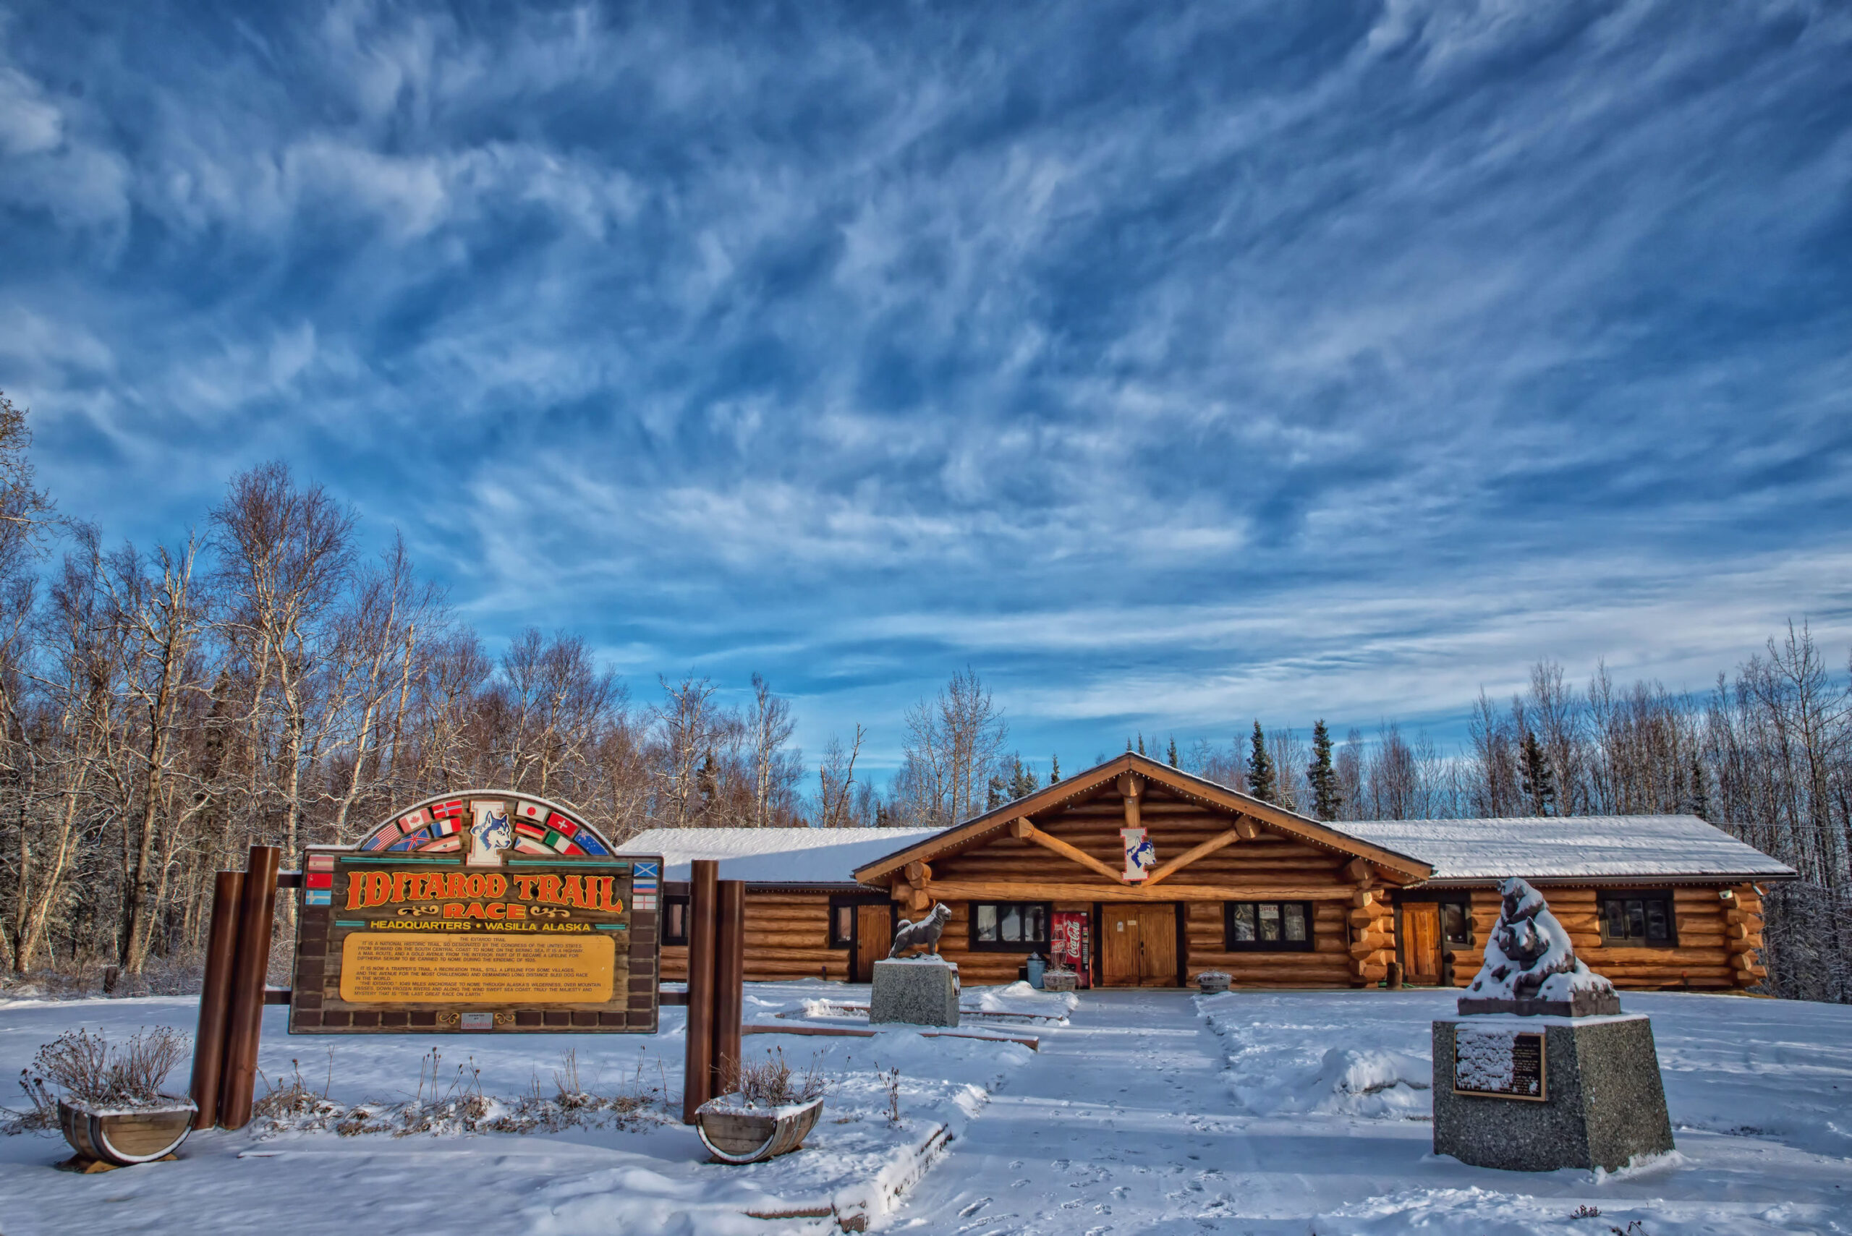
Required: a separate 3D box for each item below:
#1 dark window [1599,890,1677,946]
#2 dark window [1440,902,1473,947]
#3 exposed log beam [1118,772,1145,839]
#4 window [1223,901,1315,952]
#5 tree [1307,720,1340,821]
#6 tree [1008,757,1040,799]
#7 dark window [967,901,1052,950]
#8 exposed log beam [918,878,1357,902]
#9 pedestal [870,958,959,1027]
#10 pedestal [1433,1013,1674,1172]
[{"bbox_3d":[17.186,7.253,29.863,1.630,1.275,0.150,-2,-12,12],"label":"dark window"},{"bbox_3d":[13.177,7.602,30.694,0.740,1.107,0.150,-2,-12,12],"label":"dark window"},{"bbox_3d":[5.123,4.676,30.792,0.620,1.607,0.500,-2,-12,12],"label":"exposed log beam"},{"bbox_3d":[8.442,7.593,30.456,2.130,1.187,0.150,-2,-12,12],"label":"window"},{"bbox_3d":[19.406,10.424,59.223,2.200,11.167,2.200,0,-14,0],"label":"tree"},{"bbox_3d":[4.694,11.393,60.015,2.200,9.663,2.200,0,-14,0],"label":"tree"},{"bbox_3d":[2.144,7.866,31.546,2.111,1.273,0.150,-2,-14,9],"label":"dark window"},{"bbox_3d":[5.151,6.878,31.089,11.606,0.450,0.450,-2,-14,9],"label":"exposed log beam"},{"bbox_3d":[-0.168,5.386,17.800,1.112,0.870,0.750,-3,-13,17],"label":"pedestal"},{"bbox_3d":[4.415,3.327,8.787,1.115,0.890,1.115,10,-17,-35],"label":"pedestal"}]

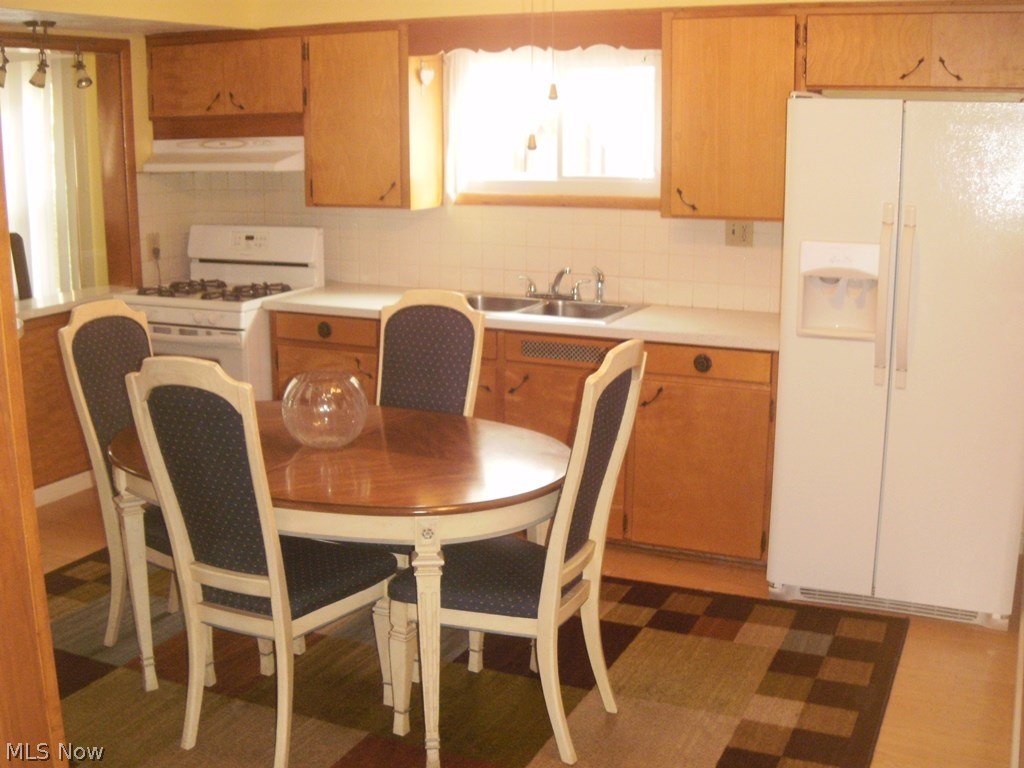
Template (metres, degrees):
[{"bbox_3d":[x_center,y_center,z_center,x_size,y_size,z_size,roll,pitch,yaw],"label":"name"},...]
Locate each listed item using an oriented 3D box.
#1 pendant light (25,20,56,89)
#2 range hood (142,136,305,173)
[{"bbox_3d":[-1.853,-1.290,4.085,0.126,0.287,0.126,6,14,22],"label":"pendant light"},{"bbox_3d":[-1.300,-1.084,4.877,0.892,0.160,0.459,6,14,22],"label":"range hood"}]

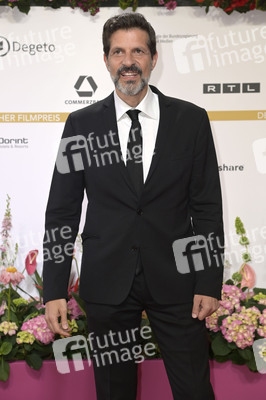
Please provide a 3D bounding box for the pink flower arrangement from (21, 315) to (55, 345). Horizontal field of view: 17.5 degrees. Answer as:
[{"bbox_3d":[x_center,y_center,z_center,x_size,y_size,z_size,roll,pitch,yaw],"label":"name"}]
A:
[{"bbox_3d":[-0.351,0.479,3.200,0.132,0.115,0.120,0,3,0],"label":"pink flower arrangement"}]

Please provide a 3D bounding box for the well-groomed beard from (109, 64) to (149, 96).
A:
[{"bbox_3d":[-0.008,-0.386,2.800,0.130,0.100,0.095,-1,5,5],"label":"well-groomed beard"}]

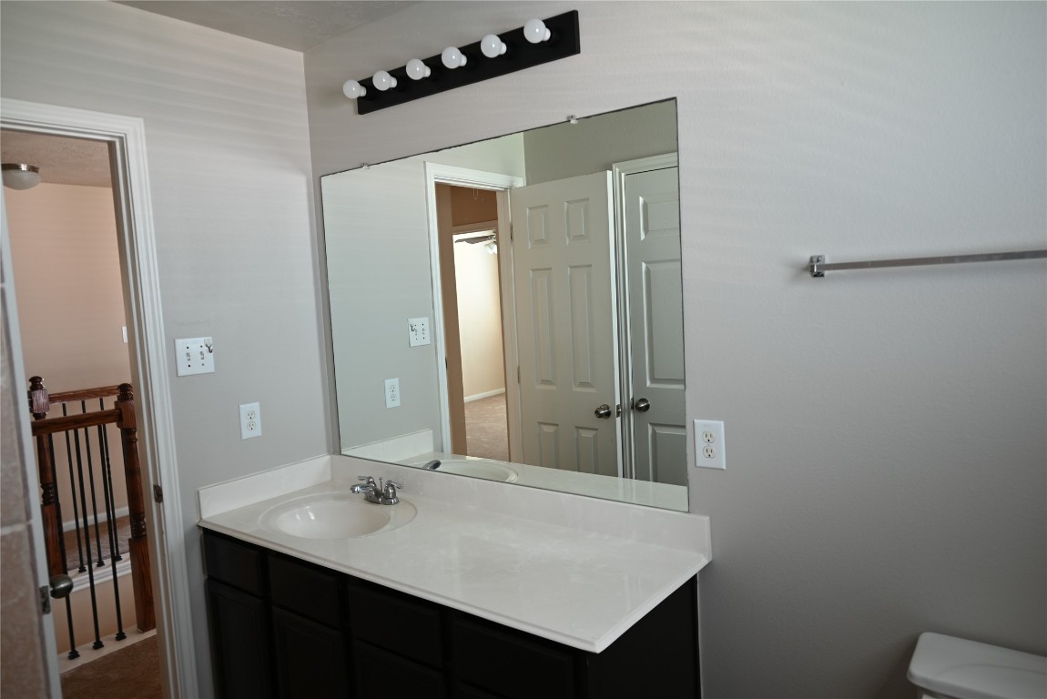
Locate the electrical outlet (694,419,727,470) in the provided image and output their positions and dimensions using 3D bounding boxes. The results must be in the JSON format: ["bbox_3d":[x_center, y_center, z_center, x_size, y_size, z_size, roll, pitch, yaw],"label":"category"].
[{"bbox_3d":[0.479,0.244,1.792,0.078,0.122,0.008,1,6,37],"label":"electrical outlet"}]

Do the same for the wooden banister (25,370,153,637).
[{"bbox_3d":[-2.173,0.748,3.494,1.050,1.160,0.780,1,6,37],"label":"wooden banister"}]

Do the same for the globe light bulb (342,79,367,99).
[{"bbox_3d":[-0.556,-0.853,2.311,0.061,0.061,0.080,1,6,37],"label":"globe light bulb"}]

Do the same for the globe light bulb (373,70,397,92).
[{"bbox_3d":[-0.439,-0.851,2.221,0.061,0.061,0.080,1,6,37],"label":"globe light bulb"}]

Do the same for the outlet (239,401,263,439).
[{"bbox_3d":[-0.969,0.253,2.483,0.008,0.122,0.078,1,6,37],"label":"outlet"}]

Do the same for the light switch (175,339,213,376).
[{"bbox_3d":[-1.089,0.024,2.319,0.013,0.122,0.124,1,6,37],"label":"light switch"}]

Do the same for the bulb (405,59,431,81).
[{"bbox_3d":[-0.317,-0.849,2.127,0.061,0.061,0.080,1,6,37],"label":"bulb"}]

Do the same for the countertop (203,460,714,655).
[{"bbox_3d":[-0.303,0.511,2.077,1.567,0.116,0.561,1,6,37],"label":"countertop"}]

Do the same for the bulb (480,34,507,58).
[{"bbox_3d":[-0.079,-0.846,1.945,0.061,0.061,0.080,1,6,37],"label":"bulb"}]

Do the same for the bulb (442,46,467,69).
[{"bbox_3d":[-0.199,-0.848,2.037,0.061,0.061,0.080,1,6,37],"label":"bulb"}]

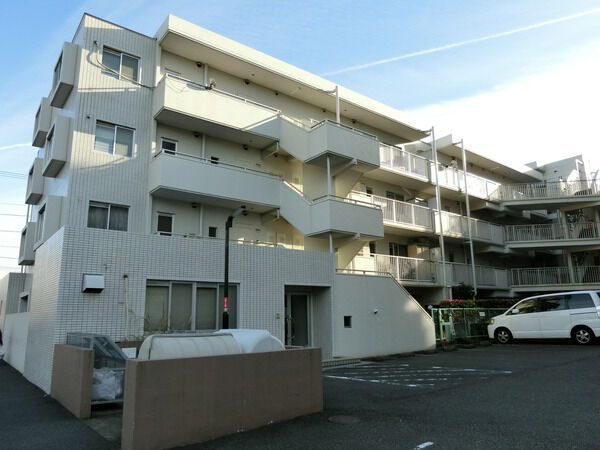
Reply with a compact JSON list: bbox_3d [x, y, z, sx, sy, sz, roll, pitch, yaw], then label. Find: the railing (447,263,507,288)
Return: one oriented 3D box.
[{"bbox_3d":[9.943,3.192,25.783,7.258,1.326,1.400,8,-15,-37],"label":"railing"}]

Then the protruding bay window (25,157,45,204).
[{"bbox_3d":[-11.569,-1.874,19.042,0.401,1.539,2.131,8,-14,-37],"label":"protruding bay window"}]

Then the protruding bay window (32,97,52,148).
[{"bbox_3d":[-11.427,-4.510,19.249,0.390,1.527,1.972,8,-15,-37],"label":"protruding bay window"}]

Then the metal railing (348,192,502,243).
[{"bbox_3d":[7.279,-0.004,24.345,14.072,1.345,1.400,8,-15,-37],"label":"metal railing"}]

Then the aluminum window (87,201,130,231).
[{"bbox_3d":[-6.275,-0.264,14.227,1.257,0.882,0.103,8,-15,-37],"label":"aluminum window"}]

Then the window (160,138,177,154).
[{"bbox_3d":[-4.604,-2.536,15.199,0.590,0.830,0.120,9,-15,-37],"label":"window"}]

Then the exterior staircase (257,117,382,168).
[{"bbox_3d":[1.065,-3.247,16.368,2.520,2.400,2.770,9,-15,-37],"label":"exterior staircase"}]

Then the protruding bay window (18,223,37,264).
[{"bbox_3d":[-11.315,0.855,18.115,0.390,1.527,1.972,8,-15,-37],"label":"protruding bay window"}]

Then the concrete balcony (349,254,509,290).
[{"bbox_3d":[7.189,2.433,21.753,13.600,1.120,0.080,9,-15,-37],"label":"concrete balcony"}]

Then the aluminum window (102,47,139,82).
[{"bbox_3d":[-5.980,-5.334,14.495,1.230,0.950,0.120,9,-15,-37],"label":"aluminum window"}]

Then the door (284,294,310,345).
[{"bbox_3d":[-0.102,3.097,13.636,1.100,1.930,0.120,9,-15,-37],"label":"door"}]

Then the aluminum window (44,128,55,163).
[{"bbox_3d":[-8.725,-2.695,15.234,0.103,1.249,1.558,8,-15,-37],"label":"aluminum window"}]

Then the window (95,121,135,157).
[{"bbox_3d":[-6.311,-2.896,14.781,1.272,1.073,0.103,8,-15,-37],"label":"window"}]

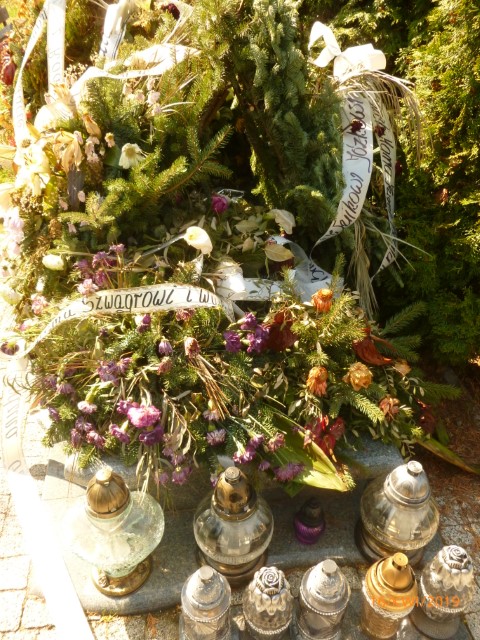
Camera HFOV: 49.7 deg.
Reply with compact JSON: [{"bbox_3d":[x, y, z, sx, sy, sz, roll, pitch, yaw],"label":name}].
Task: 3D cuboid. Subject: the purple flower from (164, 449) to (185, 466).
[{"bbox_3d":[-0.168,0.353,1.330,0.050,0.041,0.042,0,31,0],"label":"purple flower"}]

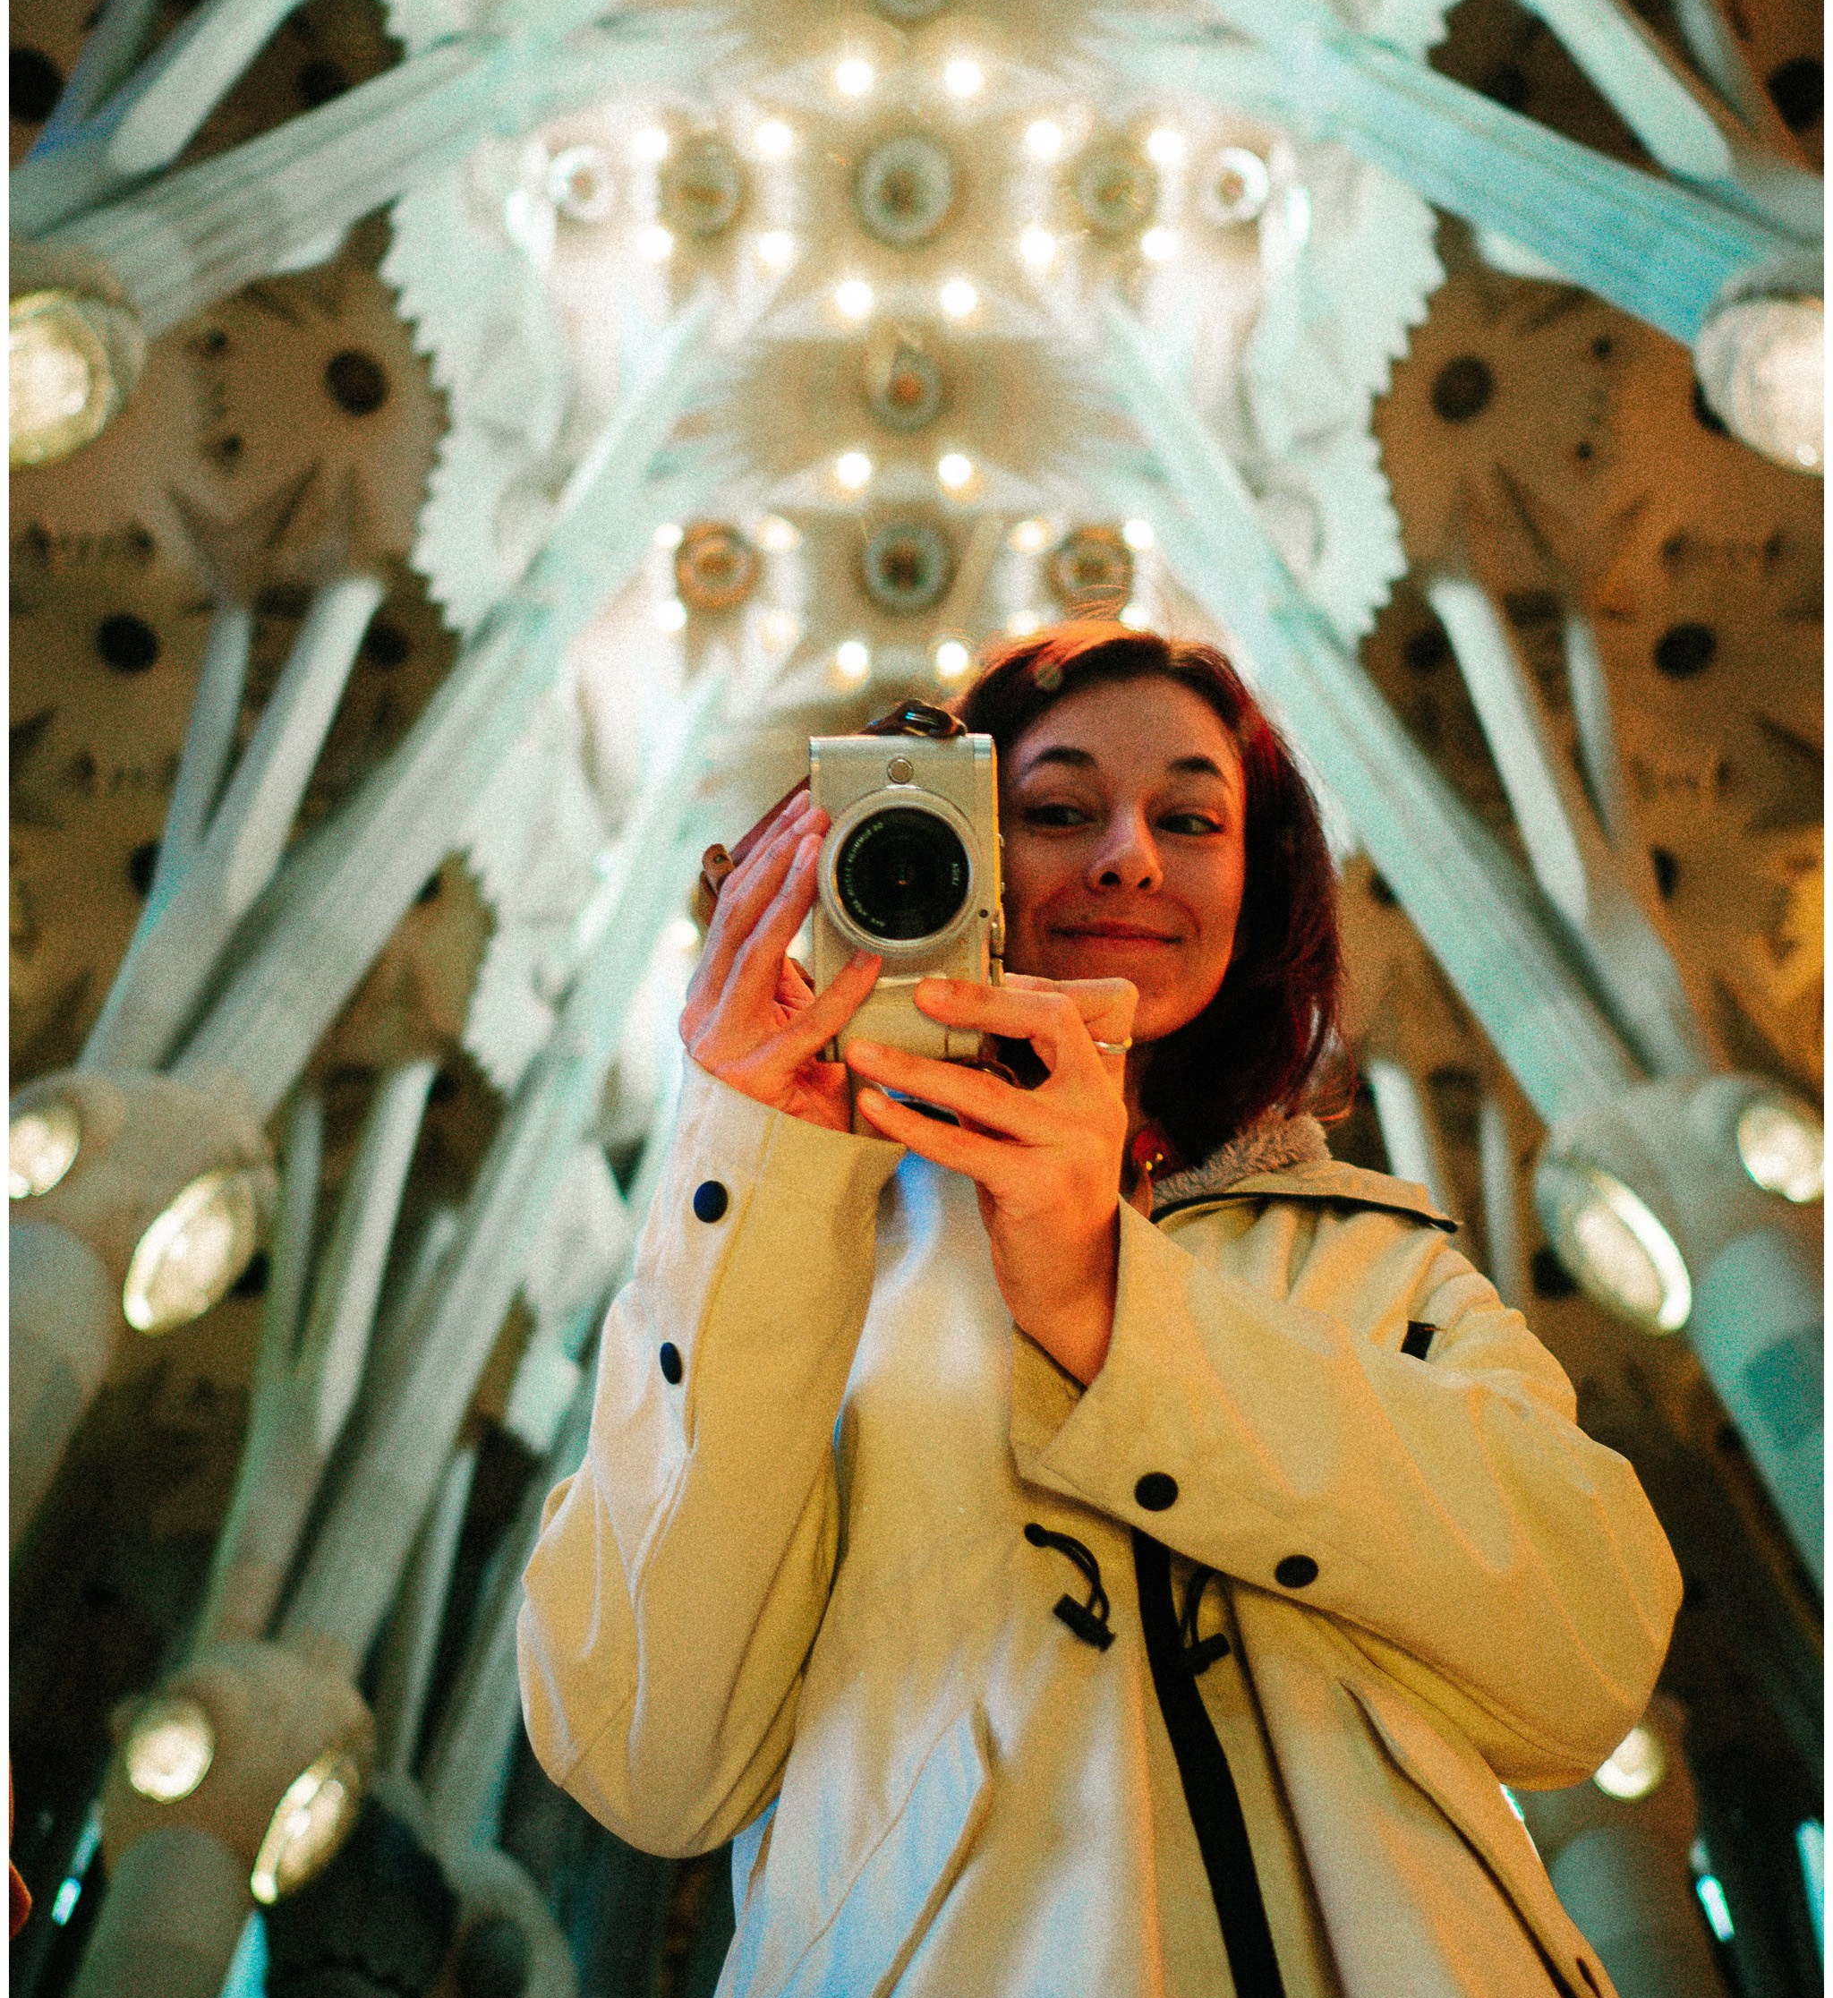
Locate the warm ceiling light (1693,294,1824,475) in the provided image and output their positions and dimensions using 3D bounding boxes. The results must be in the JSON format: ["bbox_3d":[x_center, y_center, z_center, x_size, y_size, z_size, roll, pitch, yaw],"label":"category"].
[{"bbox_3d":[6.664,-4.562,15.358,0.450,1.700,1.250,-1,-60,-23],"label":"warm ceiling light"}]

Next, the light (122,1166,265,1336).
[{"bbox_3d":[-6.478,2.255,18.254,0.450,1.700,1.250,1,-60,22],"label":"light"}]

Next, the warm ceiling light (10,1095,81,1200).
[{"bbox_3d":[-7.699,1.249,17.619,0.900,1.100,0.400,13,-43,-8],"label":"warm ceiling light"}]

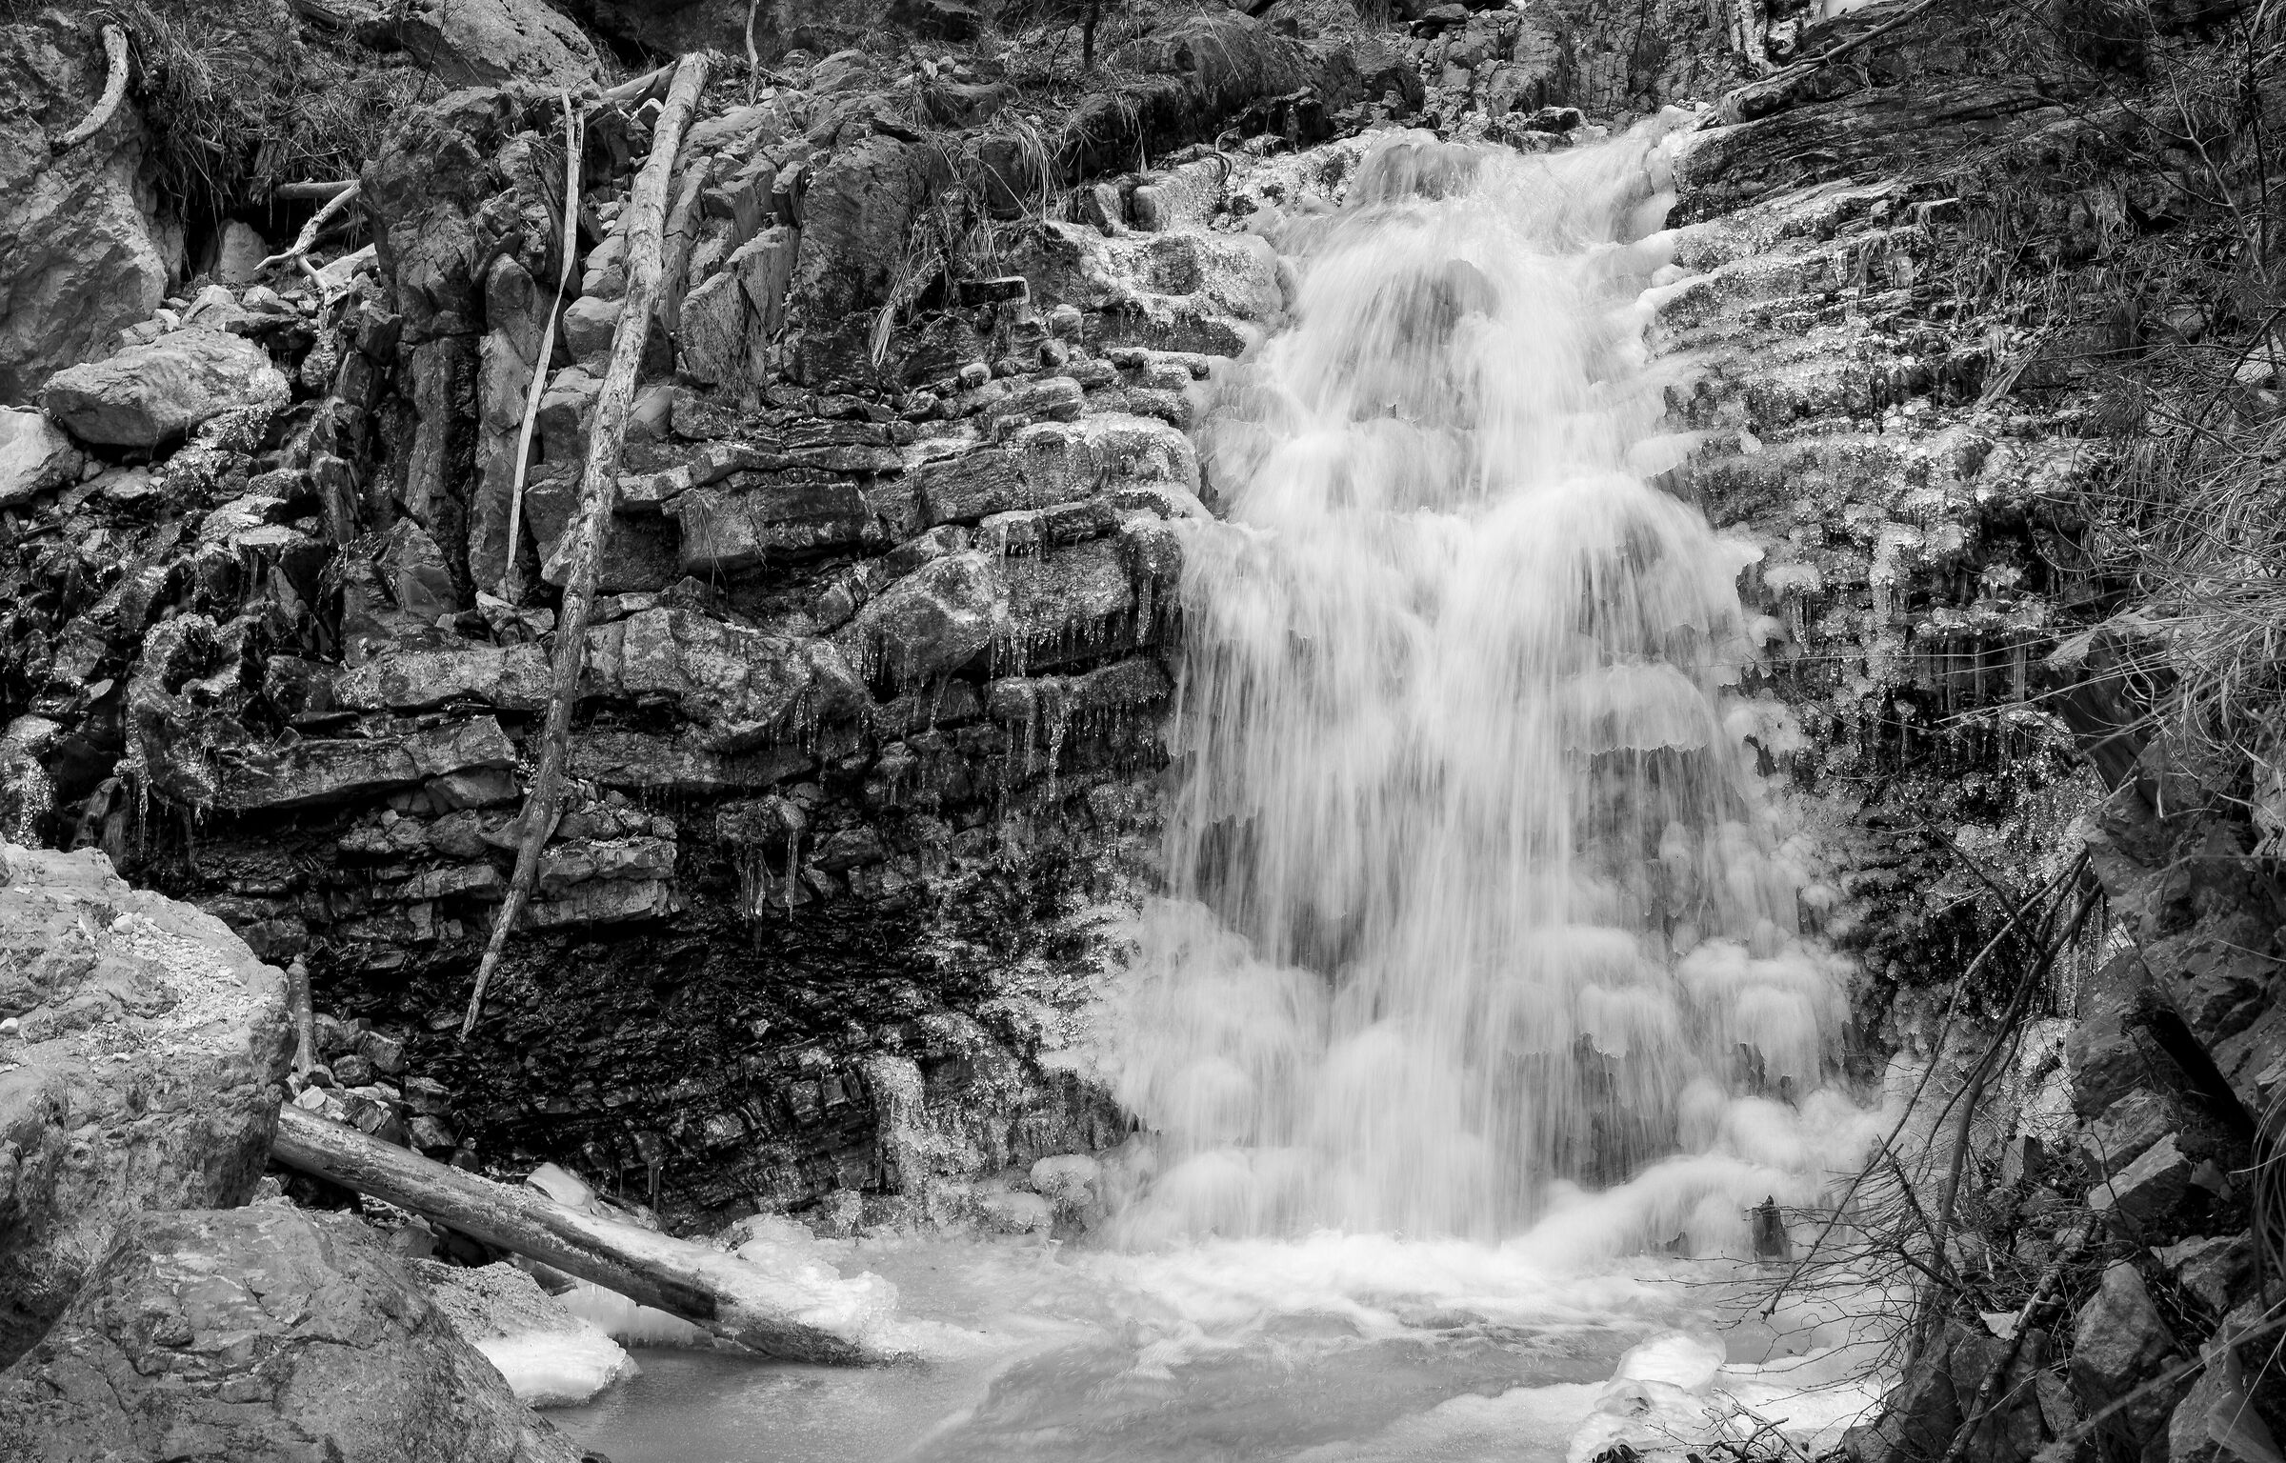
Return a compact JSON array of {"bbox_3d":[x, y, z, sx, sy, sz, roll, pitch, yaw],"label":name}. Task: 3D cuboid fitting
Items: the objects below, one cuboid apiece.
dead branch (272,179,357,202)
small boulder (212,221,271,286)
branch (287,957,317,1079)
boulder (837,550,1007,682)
[{"bbox_3d":[-3.648,-2.406,12.700,0.450,0.090,0.100,0,-2,9],"label":"dead branch"},{"bbox_3d":[-3.879,-2.061,12.300,0.250,0.270,0.210,0,-2,0],"label":"small boulder"},{"bbox_3d":[-2.767,0.935,9.400,0.085,0.400,0.080,-5,-2,0],"label":"branch"},{"bbox_3d":[-0.808,-0.421,10.600,0.580,0.480,0.450,0,-2,-6],"label":"boulder"}]

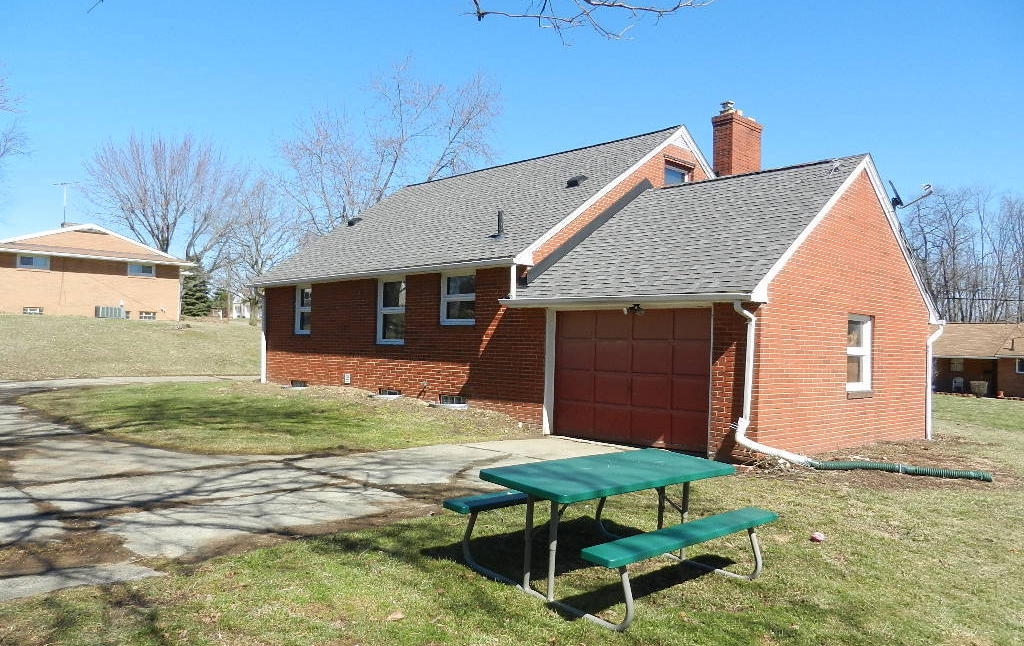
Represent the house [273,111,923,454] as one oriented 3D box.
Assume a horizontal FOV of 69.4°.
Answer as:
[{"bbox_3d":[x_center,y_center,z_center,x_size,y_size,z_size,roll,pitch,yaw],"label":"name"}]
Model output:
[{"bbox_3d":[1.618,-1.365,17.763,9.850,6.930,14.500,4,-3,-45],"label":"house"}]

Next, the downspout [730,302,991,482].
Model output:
[{"bbox_3d":[4.269,0.817,9.187,3.050,2.180,0.400,1,-2,16],"label":"downspout"}]

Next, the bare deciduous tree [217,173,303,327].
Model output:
[{"bbox_3d":[-12.404,-3.485,35.873,4.381,7.205,4.162,2,-2,-19],"label":"bare deciduous tree"}]

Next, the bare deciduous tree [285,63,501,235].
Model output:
[{"bbox_3d":[-7.020,-7.133,40.740,12.308,14.748,11.693,2,-2,-9],"label":"bare deciduous tree"}]

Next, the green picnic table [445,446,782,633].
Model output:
[{"bbox_3d":[0.703,1.378,5.112,1.840,0.752,1.480,3,0,-43],"label":"green picnic table"}]

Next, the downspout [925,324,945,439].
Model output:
[{"bbox_3d":[8.290,1.156,14.546,0.380,2.240,0.140,4,-3,-45],"label":"downspout"}]

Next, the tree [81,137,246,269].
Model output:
[{"bbox_3d":[-27.557,-7.655,57.745,12.392,14.431,11.773,3,-2,-25],"label":"tree"}]

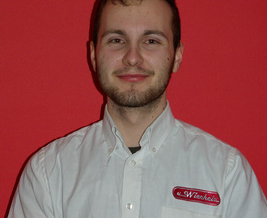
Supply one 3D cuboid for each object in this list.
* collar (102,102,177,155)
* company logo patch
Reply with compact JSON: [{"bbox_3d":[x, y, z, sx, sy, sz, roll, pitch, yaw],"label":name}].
[{"bbox_3d":[0.011,0.036,2.000,0.142,0.105,0.140,1,3,5],"label":"collar"},{"bbox_3d":[0.118,0.162,1.950,0.092,0.028,0.008,8,-10,-9],"label":"company logo patch"}]

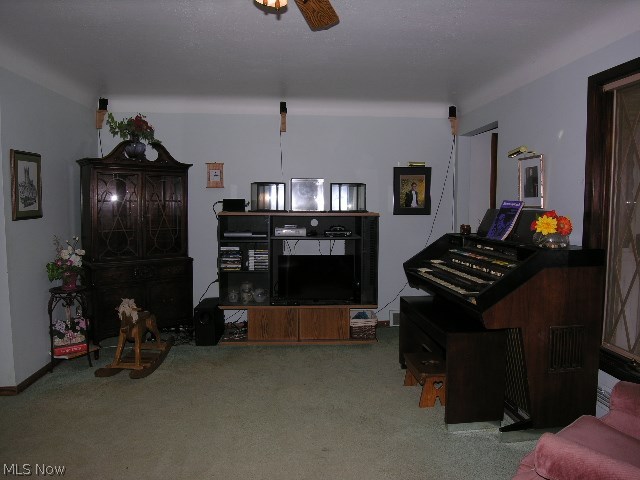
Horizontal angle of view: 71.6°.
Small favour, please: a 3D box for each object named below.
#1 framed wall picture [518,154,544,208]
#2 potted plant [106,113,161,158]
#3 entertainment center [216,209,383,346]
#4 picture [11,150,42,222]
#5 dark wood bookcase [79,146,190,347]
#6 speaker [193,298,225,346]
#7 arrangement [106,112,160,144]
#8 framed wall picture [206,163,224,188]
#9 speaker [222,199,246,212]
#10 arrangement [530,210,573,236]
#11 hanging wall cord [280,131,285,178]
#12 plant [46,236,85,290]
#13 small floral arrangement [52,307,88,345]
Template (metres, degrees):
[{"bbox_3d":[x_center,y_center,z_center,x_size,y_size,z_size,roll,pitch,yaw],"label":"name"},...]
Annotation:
[{"bbox_3d":[1.577,-0.429,3.309,0.025,0.380,0.315,0,6,-4],"label":"framed wall picture"},{"bbox_3d":[-1.819,-1.004,4.327,0.490,0.450,0.340,-3,7,-32],"label":"potted plant"},{"bbox_3d":[-0.218,0.363,4.540,1.570,1.280,0.460,0,6,-4],"label":"entertainment center"},{"bbox_3d":[-2.196,-0.406,3.341,0.030,0.505,0.370,0,5,-5],"label":"picture"},{"bbox_3d":[-1.851,0.008,4.525,1.030,1.970,0.470,-3,7,-32],"label":"dark wood bookcase"},{"bbox_3d":[-1.113,0.820,4.466,0.200,0.375,0.400,0,6,-4],"label":"speaker"},{"bbox_3d":[-1.811,-1.088,4.328,0.500,0.300,0.320,-2,6,-25],"label":"arrangement"},{"bbox_3d":[-1.109,-0.676,4.689,0.186,0.262,0.025,0,5,-5],"label":"framed wall picture"},{"bbox_3d":[-0.855,-0.343,4.439,0.210,0.125,0.150,0,5,-5],"label":"speaker"},{"bbox_3d":[1.407,-0.100,2.698,0.225,0.155,0.170,0,6,-4],"label":"arrangement"},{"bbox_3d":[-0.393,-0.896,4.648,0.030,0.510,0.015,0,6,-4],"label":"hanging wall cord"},{"bbox_3d":[-2.085,0.197,3.672,0.280,0.455,0.260,0,5,-5],"label":"plant"},{"bbox_3d":[-2.089,0.724,3.708,0.250,0.345,0.220,0,5,-5],"label":"small floral arrangement"}]

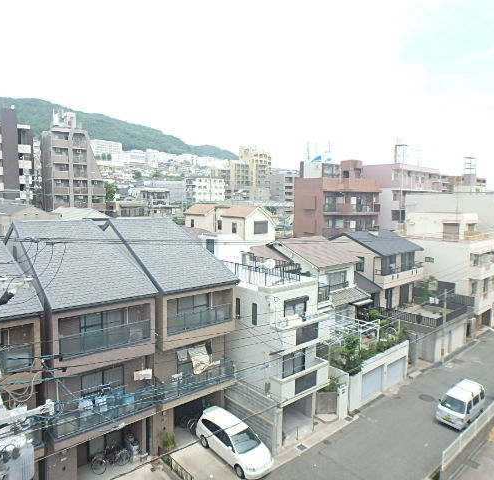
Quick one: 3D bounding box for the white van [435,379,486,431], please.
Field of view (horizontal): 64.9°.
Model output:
[{"bbox_3d":[12.686,9.772,23.023,3.380,1.880,1.480,-4,8,-40],"label":"white van"}]

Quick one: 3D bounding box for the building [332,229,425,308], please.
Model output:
[{"bbox_3d":[12.518,2.827,38.756,7.952,7.126,7.023,-5,7,-41],"label":"building"}]

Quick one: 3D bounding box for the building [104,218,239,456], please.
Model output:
[{"bbox_3d":[-5.906,4.500,23.949,4.596,11.516,11.567,-5,7,-41],"label":"building"}]

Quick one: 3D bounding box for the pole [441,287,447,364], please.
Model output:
[{"bbox_3d":[15.126,6.757,29.689,0.227,5.949,0.227,-5,7,-41],"label":"pole"}]

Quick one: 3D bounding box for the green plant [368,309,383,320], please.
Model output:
[{"bbox_3d":[10.027,5.813,30.300,1.150,0.950,1.050,-4,8,-41],"label":"green plant"}]

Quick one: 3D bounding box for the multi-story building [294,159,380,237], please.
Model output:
[{"bbox_3d":[11.731,-2.006,51.545,8.637,16.994,6.568,-2,6,-24],"label":"multi-story building"}]

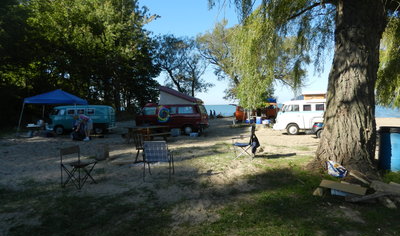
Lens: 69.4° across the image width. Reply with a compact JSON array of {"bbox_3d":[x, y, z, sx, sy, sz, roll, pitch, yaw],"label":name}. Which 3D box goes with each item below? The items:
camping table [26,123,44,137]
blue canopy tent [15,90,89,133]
[{"bbox_3d":[-9.453,0.816,16.584,0.950,0.700,0.620,-1,3,-12],"label":"camping table"},{"bbox_3d":[-8.361,-0.259,17.137,3.100,2.800,3.100,-1,3,-9],"label":"blue canopy tent"}]

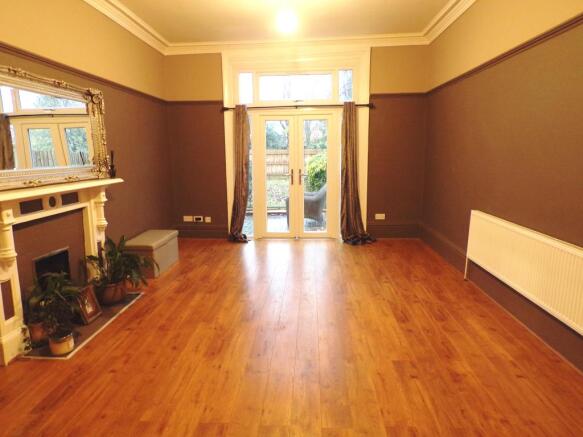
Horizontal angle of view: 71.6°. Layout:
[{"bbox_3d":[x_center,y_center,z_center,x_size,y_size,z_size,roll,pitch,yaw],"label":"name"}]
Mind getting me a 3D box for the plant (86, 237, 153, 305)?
[{"bbox_3d":[-1.612,0.493,3.832,0.591,0.624,0.520,0,10,2],"label":"plant"}]

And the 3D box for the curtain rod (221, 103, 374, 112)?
[{"bbox_3d":[0.080,-1.674,6.072,2.313,0.074,0.100,0,10,2],"label":"curtain rod"}]

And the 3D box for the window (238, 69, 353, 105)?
[{"bbox_3d":[0.056,-1.995,6.118,1.723,0.522,0.080,0,10,2],"label":"window"}]

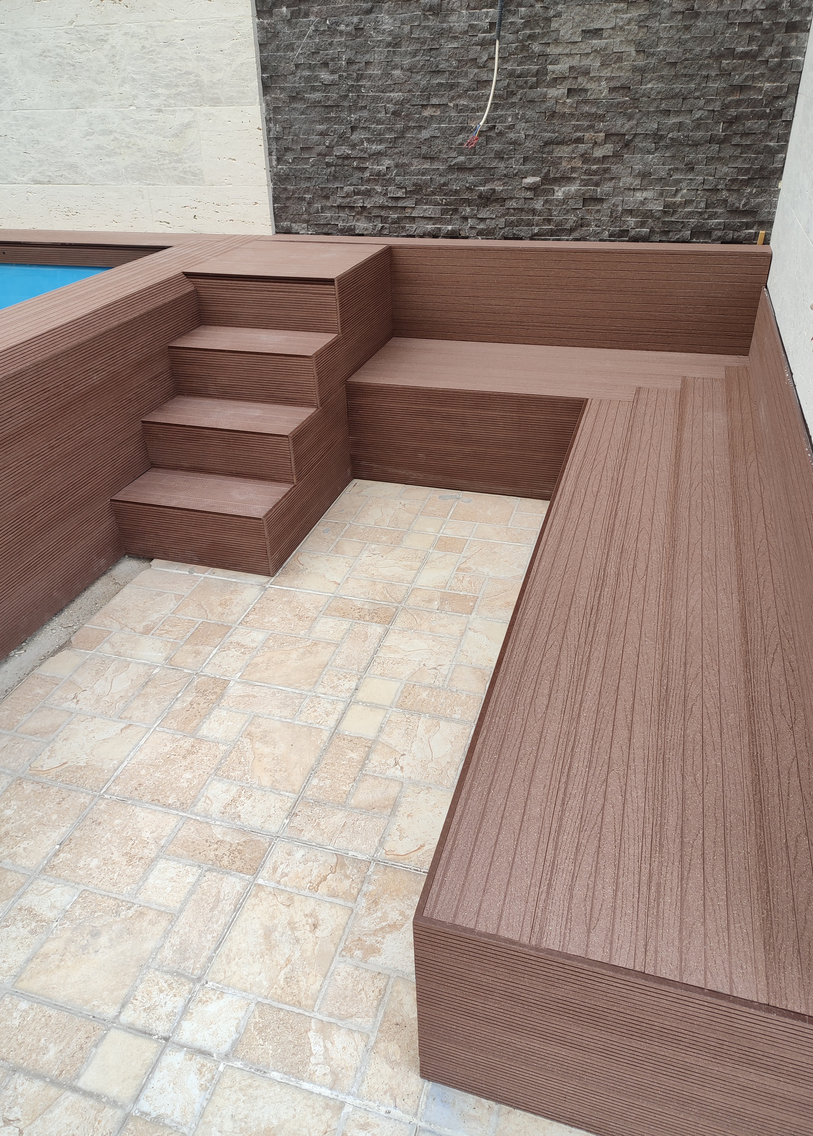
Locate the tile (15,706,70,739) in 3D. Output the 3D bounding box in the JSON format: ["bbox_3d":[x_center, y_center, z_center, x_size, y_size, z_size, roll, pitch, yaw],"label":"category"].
[{"bbox_3d":[-0.946,0.409,2.067,0.106,0.013,0.103,8,34,16],"label":"tile"}]

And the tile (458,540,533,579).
[{"bbox_3d":[0.299,-0.025,2.632,0.218,0.012,0.206,7,34,16],"label":"tile"}]

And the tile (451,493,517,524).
[{"bbox_3d":[0.292,-0.217,2.963,0.218,0.012,0.216,8,34,15],"label":"tile"}]

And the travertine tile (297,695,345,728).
[{"bbox_3d":[-0.220,0.379,2.055,0.096,0.014,0.104,7,34,16],"label":"travertine tile"}]

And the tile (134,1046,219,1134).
[{"bbox_3d":[-0.376,0.859,1.300,0.099,0.012,0.104,7,34,16],"label":"tile"}]

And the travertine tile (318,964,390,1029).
[{"bbox_3d":[-0.094,0.773,1.423,0.104,0.012,0.098,8,34,15],"label":"travertine tile"}]

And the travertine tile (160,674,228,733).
[{"bbox_3d":[-0.561,0.364,2.101,0.103,0.012,0.213,8,34,15],"label":"travertine tile"}]

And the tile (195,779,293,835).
[{"bbox_3d":[-0.374,0.549,1.810,0.217,0.012,0.104,8,34,15],"label":"tile"}]

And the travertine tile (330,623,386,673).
[{"bbox_3d":[-0.137,0.233,2.280,0.098,0.014,0.214,7,34,16],"label":"travertine tile"}]

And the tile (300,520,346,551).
[{"bbox_3d":[-0.298,-0.108,2.843,0.103,0.013,0.216,8,34,16],"label":"tile"}]

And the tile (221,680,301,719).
[{"bbox_3d":[-0.383,0.358,2.107,0.217,0.012,0.103,8,34,15],"label":"tile"}]

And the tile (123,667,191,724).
[{"bbox_3d":[-0.672,0.349,2.132,0.103,0.012,0.213,8,34,15],"label":"tile"}]

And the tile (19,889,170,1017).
[{"bbox_3d":[-0.592,0.735,1.511,0.212,0.012,0.203,7,34,16],"label":"tile"}]

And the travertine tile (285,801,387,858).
[{"bbox_3d":[-0.154,0.574,1.729,0.203,0.012,0.100,7,34,16],"label":"travertine tile"}]

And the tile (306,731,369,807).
[{"bbox_3d":[-0.159,0.480,1.876,0.092,0.012,0.206,7,34,16],"label":"tile"}]

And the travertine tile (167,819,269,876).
[{"bbox_3d":[-0.406,0.606,1.708,0.215,0.012,0.099,8,34,15],"label":"travertine tile"}]

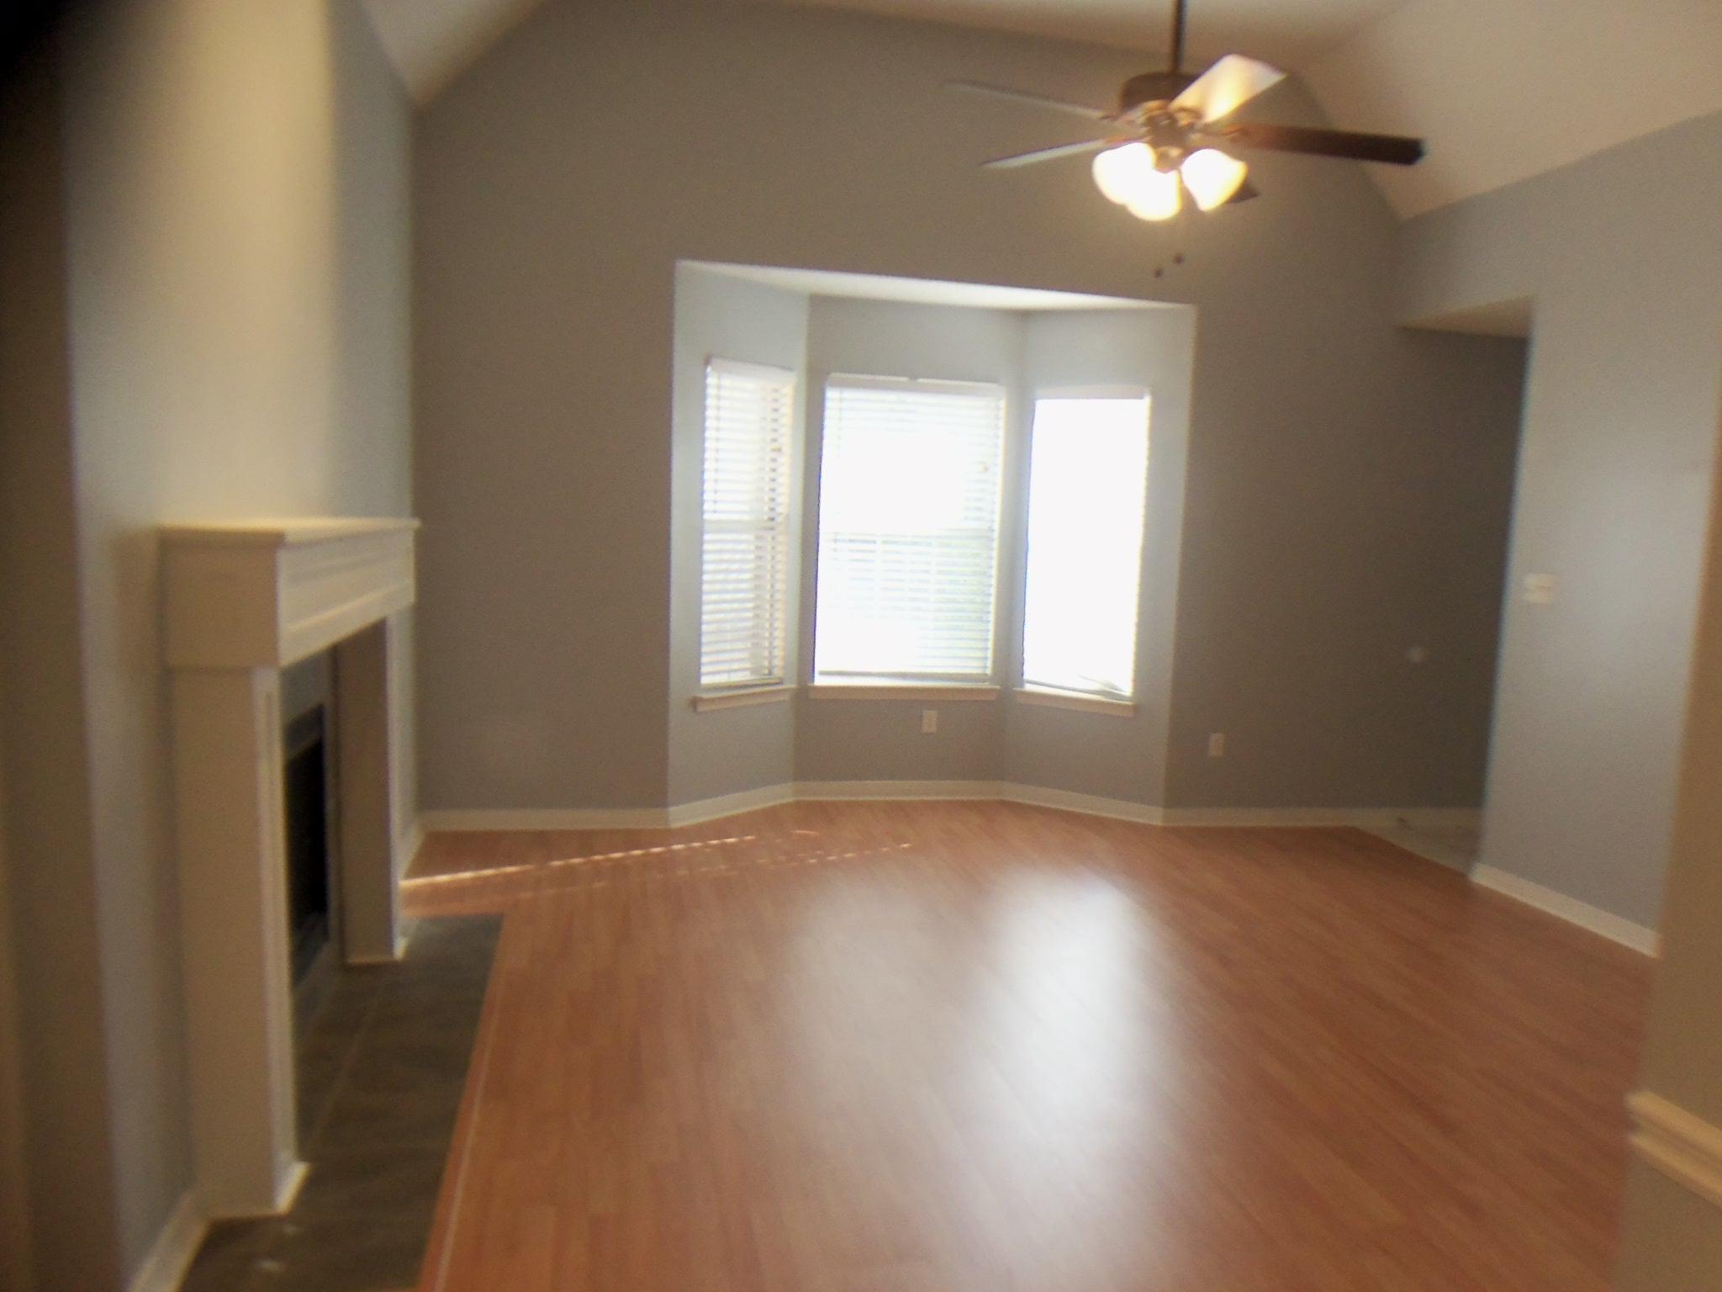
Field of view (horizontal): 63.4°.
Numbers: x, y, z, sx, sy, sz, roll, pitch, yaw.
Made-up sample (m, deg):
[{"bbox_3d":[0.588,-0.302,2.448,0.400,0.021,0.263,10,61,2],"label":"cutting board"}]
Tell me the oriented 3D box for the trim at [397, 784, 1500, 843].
[{"bbox_3d":[0.558,0.758,6.741,5.086,0.096,0.609,1,6,-11],"label":"trim"}]

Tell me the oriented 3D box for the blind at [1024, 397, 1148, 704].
[{"bbox_3d":[1.097,-0.507,6.775,0.584,1.448,0.055,5,7,31],"label":"blind"}]

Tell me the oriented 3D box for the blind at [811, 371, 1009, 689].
[{"bbox_3d":[0.246,-0.560,6.870,0.883,1.470,0.055,1,6,-11],"label":"blind"}]

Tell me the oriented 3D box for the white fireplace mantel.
[{"bbox_3d":[-1.327,0.376,3.475,0.202,1.365,1.761,1,6,-10],"label":"white fireplace mantel"}]

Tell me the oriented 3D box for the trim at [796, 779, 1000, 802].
[{"bbox_3d":[0.201,0.727,6.957,1.059,0.092,0.020,1,6,-11],"label":"trim"}]

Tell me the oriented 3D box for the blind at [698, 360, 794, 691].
[{"bbox_3d":[-0.539,-0.552,6.448,0.055,1.469,0.576,6,7,37],"label":"blind"}]

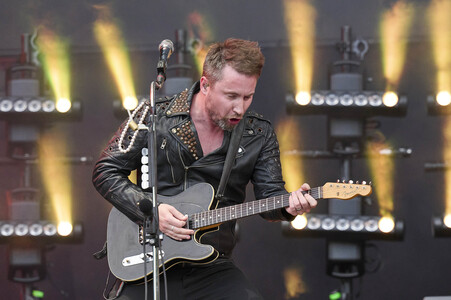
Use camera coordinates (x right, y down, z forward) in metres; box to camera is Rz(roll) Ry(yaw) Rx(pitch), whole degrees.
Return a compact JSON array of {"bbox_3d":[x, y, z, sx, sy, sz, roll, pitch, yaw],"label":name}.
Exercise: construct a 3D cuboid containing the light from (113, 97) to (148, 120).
[{"bbox_3d":[-0.230,-0.182,8.320,0.530,0.105,0.115,0,-18,4],"label":"light"}]

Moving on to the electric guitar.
[{"bbox_3d":[0.043,0.223,6.461,0.980,0.326,0.065,-14,-34,18],"label":"electric guitar"}]

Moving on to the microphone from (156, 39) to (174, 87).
[{"bbox_3d":[-0.203,-0.297,6.220,0.052,0.172,0.052,6,-39,5],"label":"microphone"}]

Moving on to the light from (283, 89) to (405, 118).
[{"bbox_3d":[0.533,-0.205,8.250,0.530,0.105,0.115,1,-18,3],"label":"light"}]

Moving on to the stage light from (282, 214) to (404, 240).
[{"bbox_3d":[0.518,0.346,8.250,0.530,0.105,0.115,2,-18,4],"label":"stage light"}]

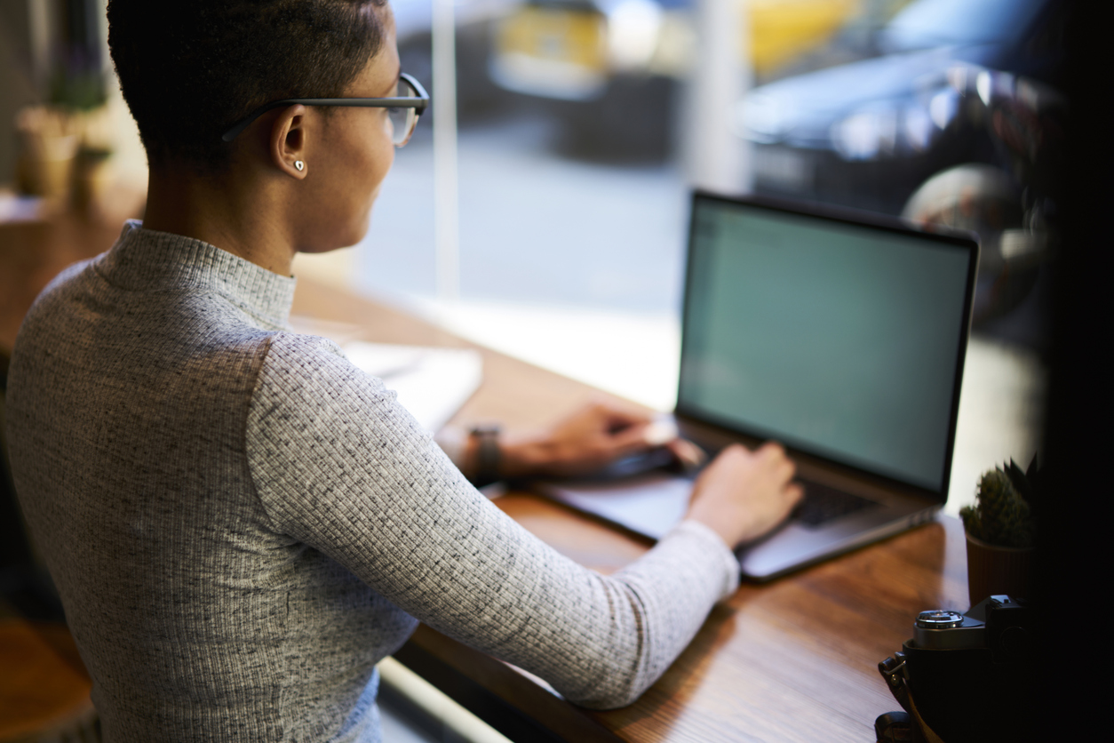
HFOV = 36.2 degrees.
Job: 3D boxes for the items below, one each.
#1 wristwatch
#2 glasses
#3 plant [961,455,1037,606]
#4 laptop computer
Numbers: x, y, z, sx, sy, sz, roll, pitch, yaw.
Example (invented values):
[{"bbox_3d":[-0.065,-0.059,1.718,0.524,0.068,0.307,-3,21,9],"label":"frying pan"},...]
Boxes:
[{"bbox_3d":[-0.065,0.077,1.552,0.037,0.050,0.056,-13,20,-32],"label":"wristwatch"},{"bbox_3d":[-0.182,-0.179,1.152,0.146,0.048,0.140,-7,17,-32],"label":"glasses"},{"bbox_3d":[0.332,0.124,1.222,0.088,0.138,0.088,-2,17,0],"label":"plant"},{"bbox_3d":[0.144,-0.004,1.497,0.266,0.235,0.349,-15,21,-35],"label":"laptop computer"}]

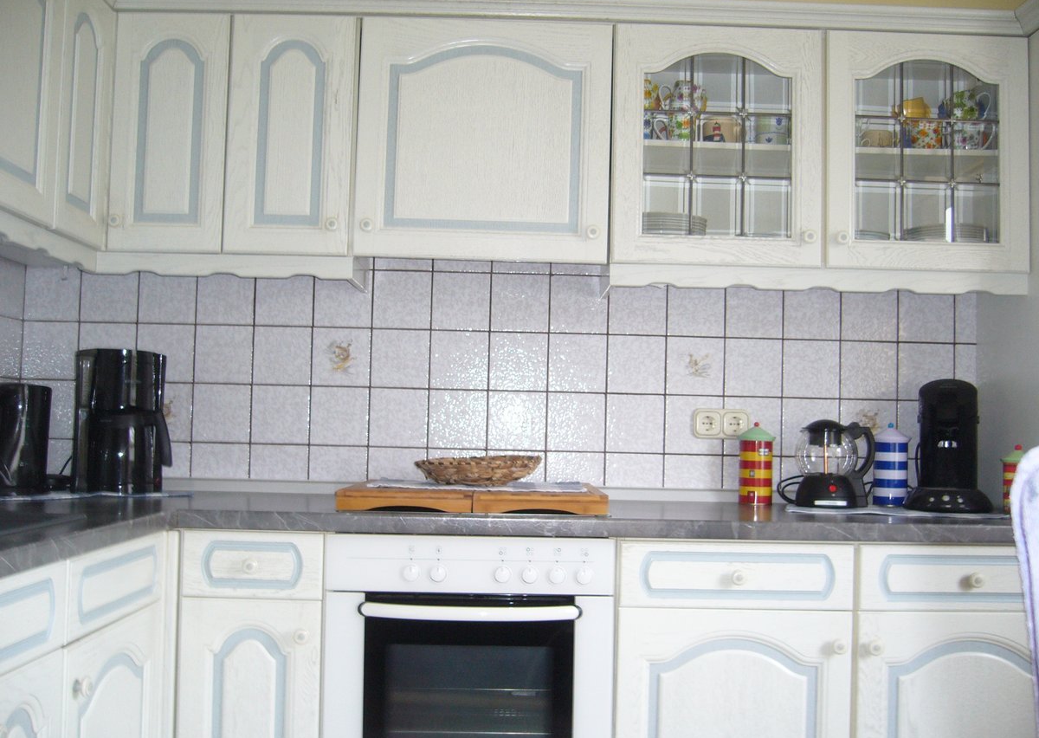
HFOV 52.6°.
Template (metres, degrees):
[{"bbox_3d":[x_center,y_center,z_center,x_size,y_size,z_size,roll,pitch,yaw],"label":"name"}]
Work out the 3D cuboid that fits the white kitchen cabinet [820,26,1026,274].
[{"bbox_3d":[0.968,-0.506,2.615,0.495,0.571,0.330,1,-2,-1],"label":"white kitchen cabinet"}]

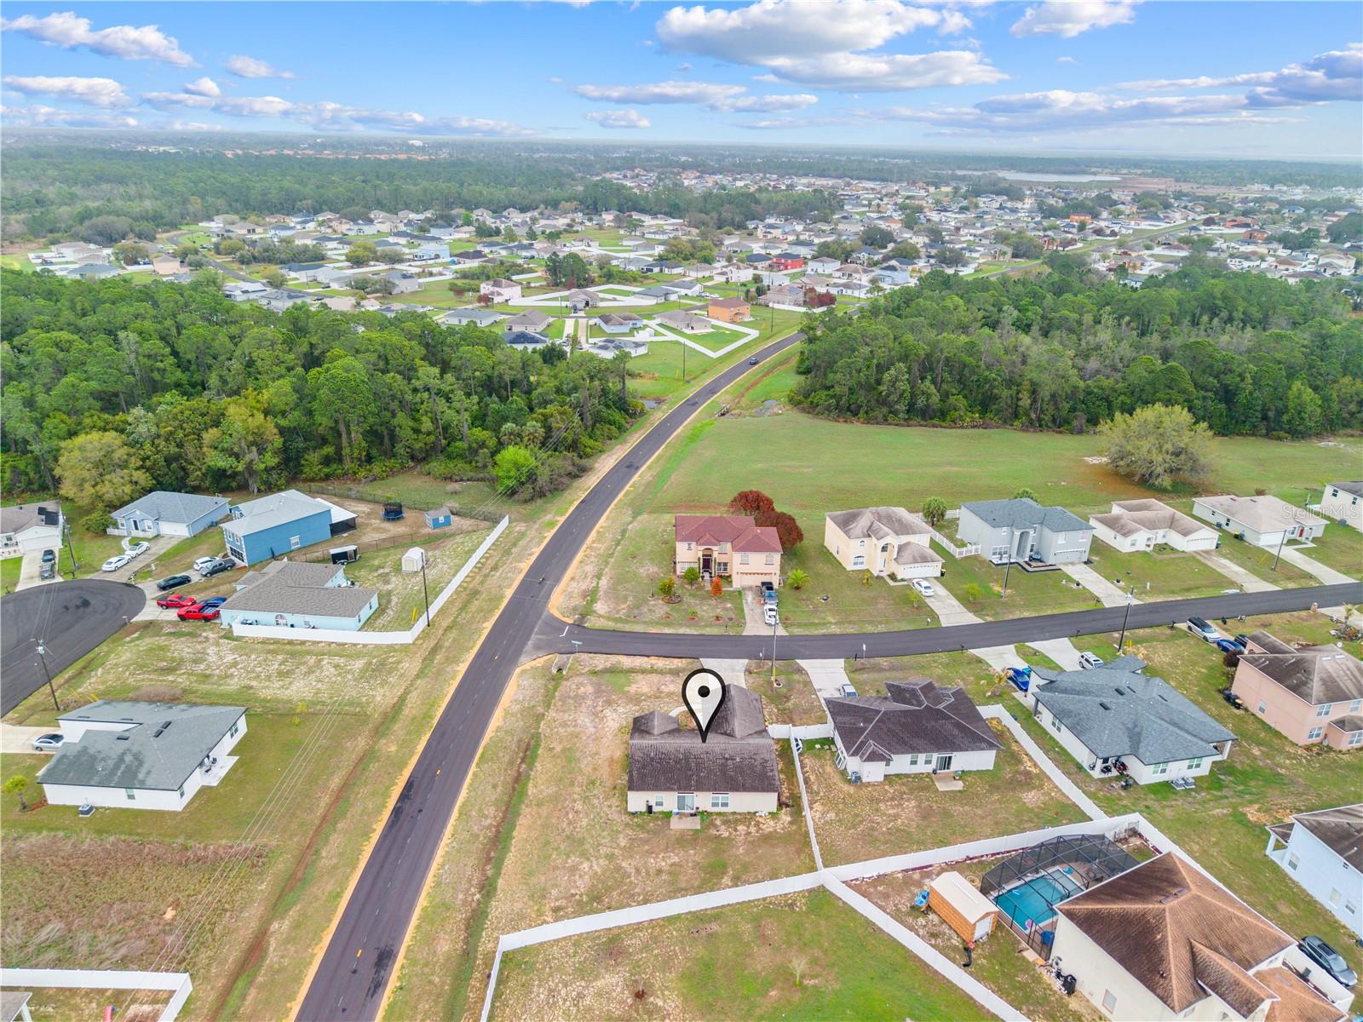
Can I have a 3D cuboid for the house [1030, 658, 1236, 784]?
[{"bbox_3d":[53.870,23.730,115.321,18.700,5.400,21.900,-4,22,-13],"label":"house"}]

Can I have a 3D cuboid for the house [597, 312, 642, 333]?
[{"bbox_3d":[-21.503,-70.411,349.984,16.100,5.000,18.500,-5,22,-16],"label":"house"}]

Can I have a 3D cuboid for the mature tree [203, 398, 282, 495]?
[{"bbox_3d":[-81.500,-11.485,175.633,14.000,17.500,14.000,1,21,0],"label":"mature tree"}]

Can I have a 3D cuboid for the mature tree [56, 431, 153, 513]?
[{"bbox_3d":[-105.045,-7.908,172.528,16.800,12.200,16.800,1,21,0],"label":"mature tree"}]

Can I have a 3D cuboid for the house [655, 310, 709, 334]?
[{"bbox_3d":[1.102,-70.616,346.387,12.800,4.700,19.000,-9,24,-24],"label":"house"}]

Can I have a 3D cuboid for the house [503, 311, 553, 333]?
[{"bbox_3d":[-54.088,-66.956,334.391,14.000,4.800,17.000,1,22,0],"label":"house"}]

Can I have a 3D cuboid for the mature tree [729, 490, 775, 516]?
[{"bbox_3d":[12.641,-0.954,170.153,8.000,5.600,8.000,1,21,0],"label":"mature tree"}]

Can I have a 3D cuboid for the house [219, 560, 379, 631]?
[{"bbox_3d":[-55.654,11.680,140.600,21.900,4.700,16.200,3,22,4],"label":"house"}]

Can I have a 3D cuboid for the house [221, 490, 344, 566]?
[{"bbox_3d":[-68.818,1.243,162.881,13.500,7.200,20.900,18,27,35],"label":"house"}]

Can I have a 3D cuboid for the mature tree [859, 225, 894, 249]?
[{"bbox_3d":[129.007,-178.293,618.716,23.000,14.500,21.000,1,22,0],"label":"mature tree"}]

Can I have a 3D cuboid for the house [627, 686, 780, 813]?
[{"bbox_3d":[2.001,25.382,104.758,15.500,4.600,18.300,0,22,-2],"label":"house"}]

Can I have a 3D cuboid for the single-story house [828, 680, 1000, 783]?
[{"bbox_3d":[26.013,23.713,108.637,17.490,5.300,15.250,-1,22,-6],"label":"single-story house"}]

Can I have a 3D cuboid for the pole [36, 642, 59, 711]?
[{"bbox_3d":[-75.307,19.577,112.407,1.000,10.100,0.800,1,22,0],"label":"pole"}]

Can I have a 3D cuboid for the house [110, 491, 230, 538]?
[{"bbox_3d":[-91.154,-0.363,168.682,16.000,5.000,13.300,4,22,7],"label":"house"}]

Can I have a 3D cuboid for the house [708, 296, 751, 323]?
[{"bbox_3d":[18.562,-77.369,361.646,10.780,7.700,13.030,20,28,40],"label":"house"}]

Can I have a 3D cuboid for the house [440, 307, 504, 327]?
[{"bbox_3d":[-76.295,-71.676,345.816,16.270,5.000,13.600,7,22,15],"label":"house"}]

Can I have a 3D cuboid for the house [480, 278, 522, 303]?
[{"bbox_3d":[-77.616,-93.758,402.529,13.300,7.500,14.100,14,25,28],"label":"house"}]

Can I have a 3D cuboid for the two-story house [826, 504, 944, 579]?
[{"bbox_3d":[34.209,4.406,159.738,14.900,7.900,16.600,-4,22,-12],"label":"two-story house"}]

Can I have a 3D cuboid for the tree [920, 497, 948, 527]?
[{"bbox_3d":[45.355,0.266,169.071,4.300,5.400,4.300,1,21,0],"label":"tree"}]

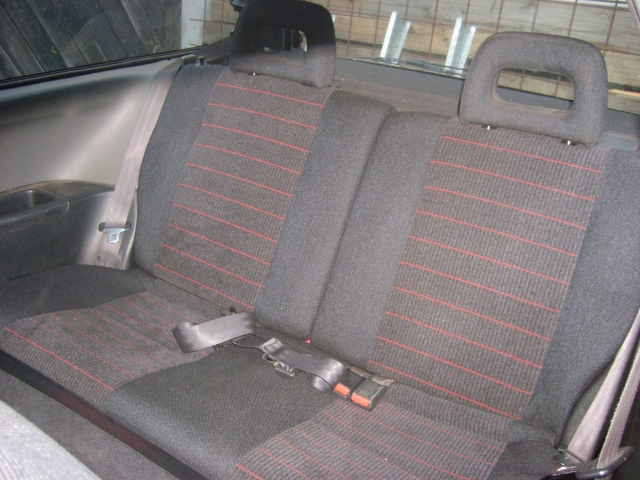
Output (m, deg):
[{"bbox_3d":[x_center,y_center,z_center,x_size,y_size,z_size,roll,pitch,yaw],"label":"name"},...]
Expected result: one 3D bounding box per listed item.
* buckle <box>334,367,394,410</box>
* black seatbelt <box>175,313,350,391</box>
[{"bbox_3d":[0.080,0.279,1.232,0.086,0.025,0.068,17,37,31],"label":"buckle"},{"bbox_3d":[-0.099,0.203,1.230,0.295,0.065,0.150,12,23,14],"label":"black seatbelt"}]

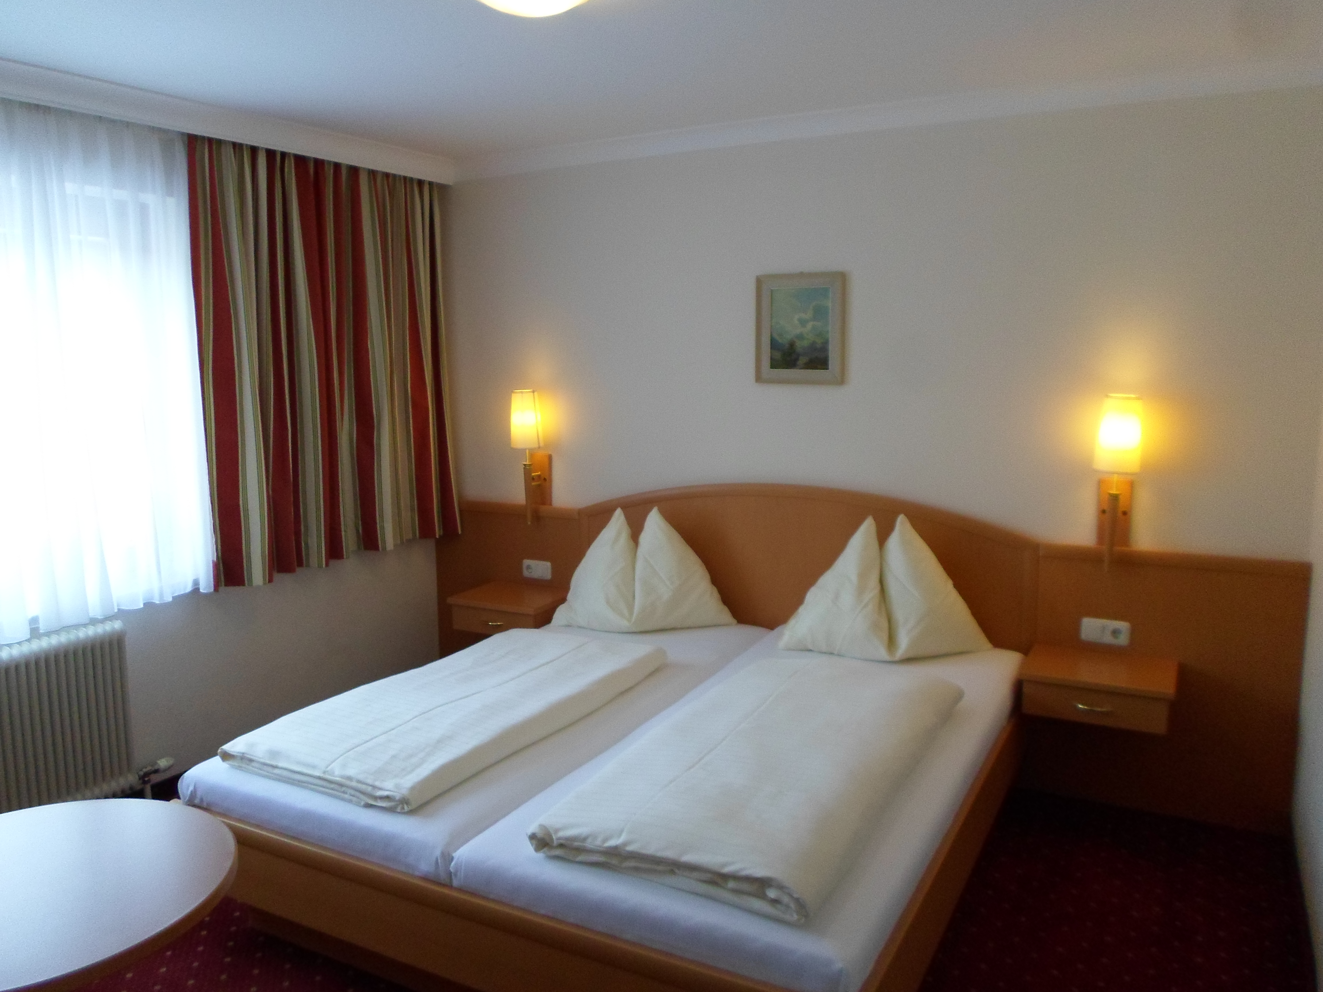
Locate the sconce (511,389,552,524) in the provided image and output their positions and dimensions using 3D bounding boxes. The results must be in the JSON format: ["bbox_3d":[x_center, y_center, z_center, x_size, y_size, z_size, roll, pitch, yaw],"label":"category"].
[{"bbox_3d":[-0.561,-0.162,4.094,0.134,0.564,0.178,4,10,28],"label":"sconce"}]

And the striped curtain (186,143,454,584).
[{"bbox_3d":[-1.264,-0.526,3.778,0.130,1.565,1.240,4,10,28],"label":"striped curtain"}]

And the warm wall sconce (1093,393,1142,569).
[{"bbox_3d":[1.438,-0.039,3.025,0.134,0.559,0.178,4,10,28],"label":"warm wall sconce"}]

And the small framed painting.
[{"bbox_3d":[0.514,-0.612,3.514,0.345,0.396,0.030,4,10,28],"label":"small framed painting"}]

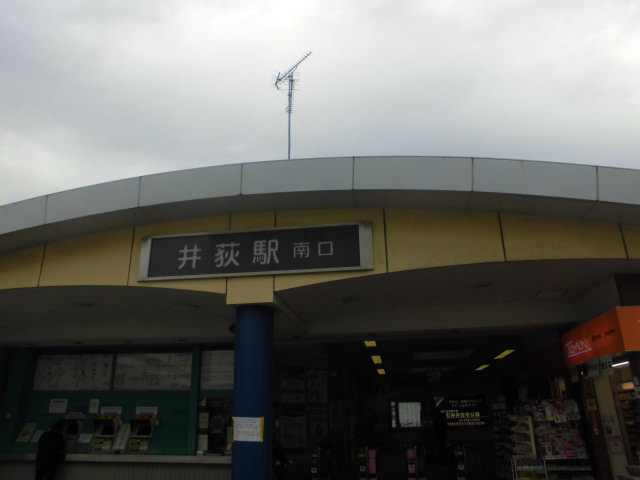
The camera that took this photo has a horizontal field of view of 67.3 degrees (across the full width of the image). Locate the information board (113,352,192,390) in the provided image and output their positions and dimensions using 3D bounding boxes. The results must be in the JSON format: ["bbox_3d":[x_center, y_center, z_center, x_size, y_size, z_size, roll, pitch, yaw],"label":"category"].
[{"bbox_3d":[-3.297,2.603,9.511,1.620,0.710,0.060,-4,-20,8],"label":"information board"}]

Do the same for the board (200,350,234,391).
[{"bbox_3d":[-1.883,2.517,9.316,0.870,0.730,0.060,-4,-20,8],"label":"board"}]

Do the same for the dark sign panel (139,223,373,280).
[{"bbox_3d":[-0.831,0.181,6.071,3.000,0.600,0.150,-4,-20,8],"label":"dark sign panel"}]

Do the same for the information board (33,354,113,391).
[{"bbox_3d":[-4.984,2.688,9.750,1.700,0.710,0.060,-4,-20,8],"label":"information board"}]

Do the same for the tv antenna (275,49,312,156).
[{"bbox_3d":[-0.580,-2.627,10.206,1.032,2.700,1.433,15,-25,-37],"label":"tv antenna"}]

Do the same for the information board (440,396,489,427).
[{"bbox_3d":[4.508,5.369,15.048,1.500,0.910,0.100,-4,-20,8],"label":"information board"}]

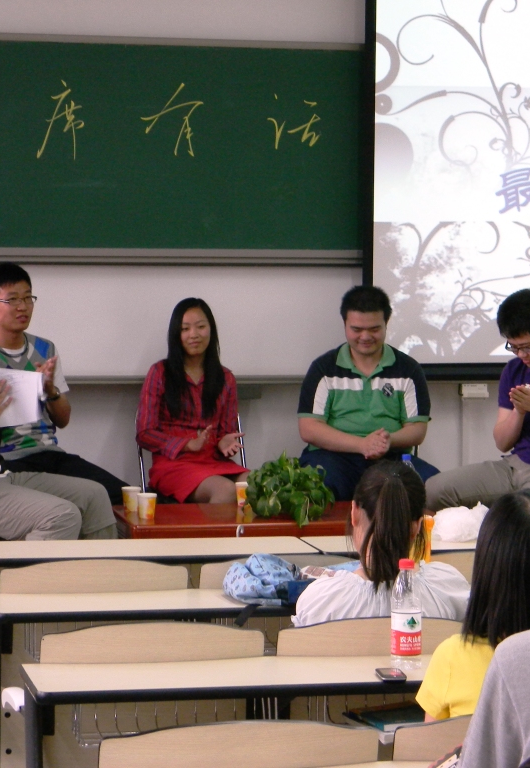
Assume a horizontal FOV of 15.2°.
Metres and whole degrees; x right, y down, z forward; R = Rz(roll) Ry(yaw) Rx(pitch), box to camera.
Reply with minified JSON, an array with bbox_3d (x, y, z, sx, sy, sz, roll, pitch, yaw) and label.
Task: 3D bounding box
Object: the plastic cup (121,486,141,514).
[{"bbox_3d":[-0.507,0.441,7.532,0.074,0.092,0.074,1,4,0],"label":"plastic cup"}]

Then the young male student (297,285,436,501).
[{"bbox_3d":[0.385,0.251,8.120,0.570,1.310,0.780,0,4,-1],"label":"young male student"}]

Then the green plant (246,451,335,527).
[{"bbox_3d":[0.095,0.382,7.380,0.320,0.255,0.310,0,3,0],"label":"green plant"}]

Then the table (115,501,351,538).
[{"bbox_3d":[0.056,0.716,7.559,1.200,0.450,0.620,0,4,-13],"label":"table"}]

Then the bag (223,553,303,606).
[{"bbox_3d":[0.006,0.492,5.120,0.230,0.120,0.210,0,3,-11],"label":"bag"}]

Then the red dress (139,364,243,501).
[{"bbox_3d":[-0.306,0.199,8.150,0.430,0.560,0.450,0,3,-13],"label":"red dress"}]

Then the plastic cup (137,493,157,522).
[{"bbox_3d":[-0.436,0.455,7.350,0.074,0.089,0.074,0,3,0],"label":"plastic cup"}]

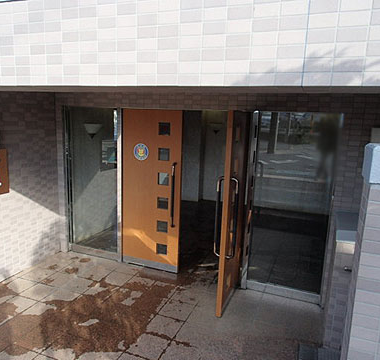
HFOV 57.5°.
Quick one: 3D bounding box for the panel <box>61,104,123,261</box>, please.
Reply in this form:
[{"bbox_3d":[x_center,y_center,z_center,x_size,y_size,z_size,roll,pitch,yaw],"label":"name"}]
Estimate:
[{"bbox_3d":[-1.258,0.062,4.574,0.887,2.009,0.062,6,11,21],"label":"panel"}]

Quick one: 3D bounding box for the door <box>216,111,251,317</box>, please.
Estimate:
[{"bbox_3d":[0.461,0.308,3.554,0.053,1.973,0.776,6,11,21],"label":"door"}]

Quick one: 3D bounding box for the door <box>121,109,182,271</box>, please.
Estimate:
[{"bbox_3d":[-0.467,0.143,4.272,0.784,1.973,0.055,6,11,21],"label":"door"}]

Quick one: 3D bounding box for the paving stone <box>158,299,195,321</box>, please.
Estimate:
[{"bbox_3d":[-0.128,1.338,3.536,0.306,0.043,0.308,6,11,21],"label":"paving stone"}]

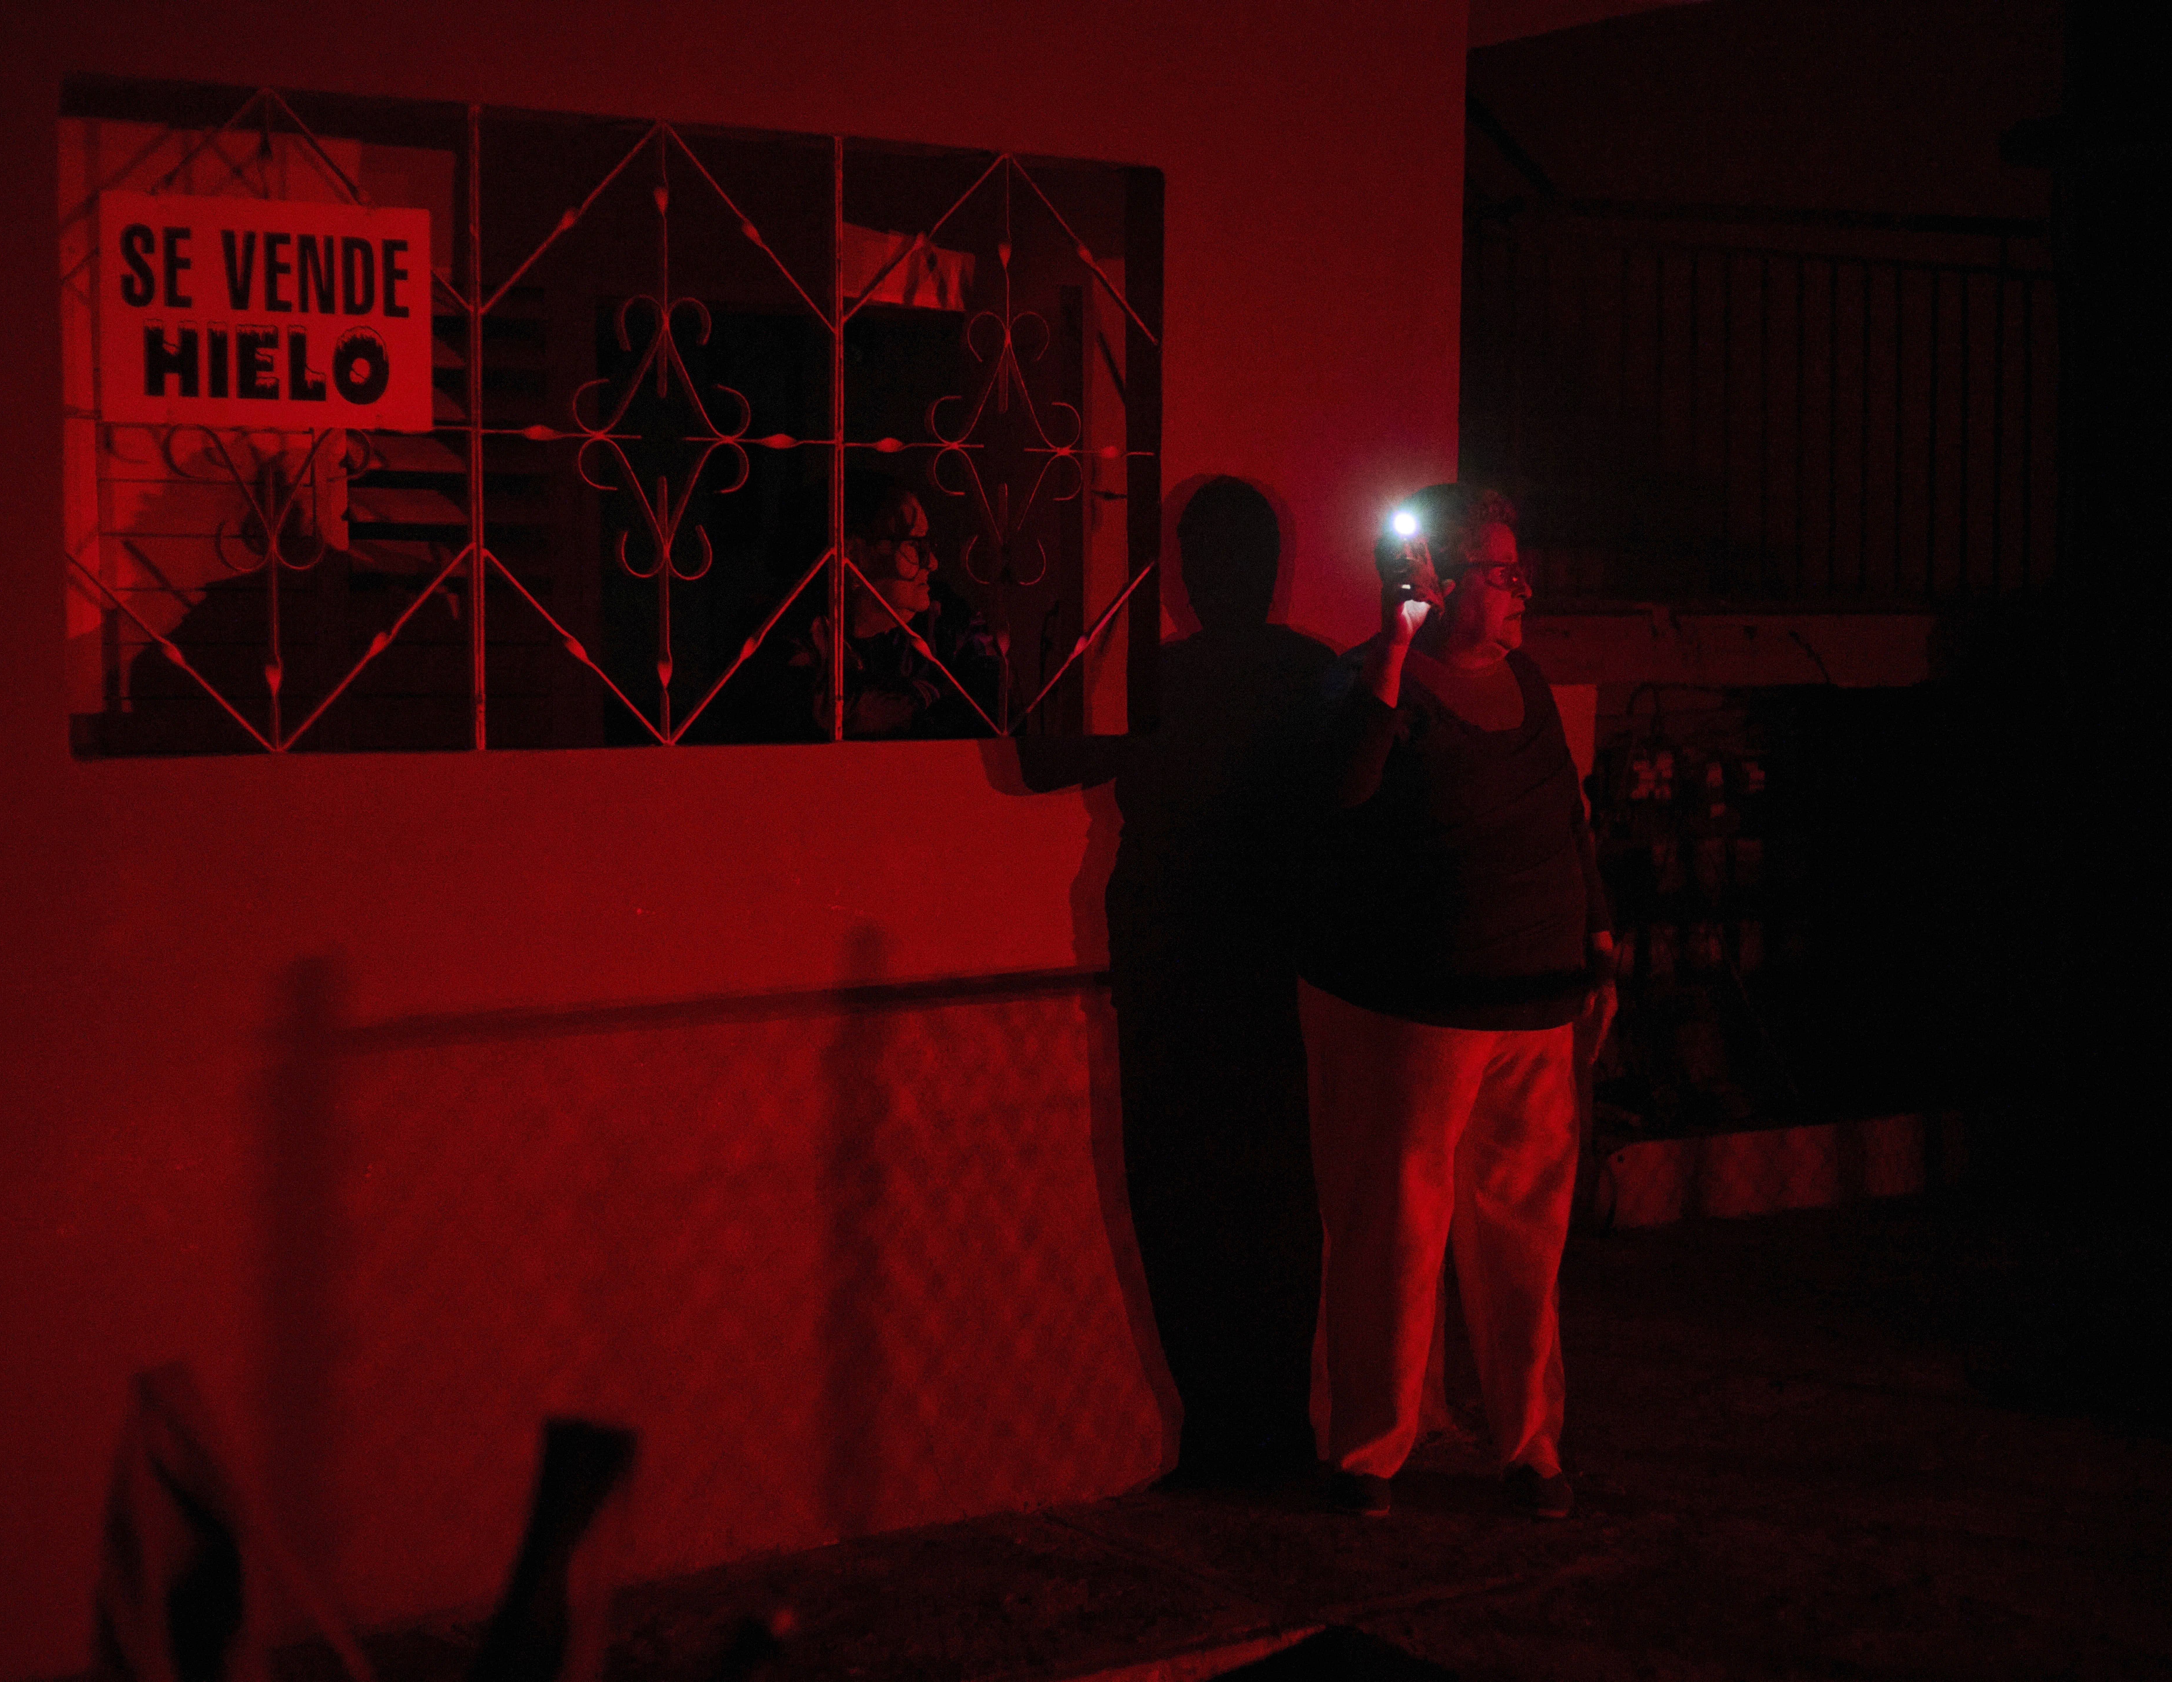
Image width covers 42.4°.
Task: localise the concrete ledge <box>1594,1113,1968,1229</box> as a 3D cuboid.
[{"bbox_3d":[1.609,0.762,6.782,1.098,0.200,0.300,-2,5,-25],"label":"concrete ledge"}]

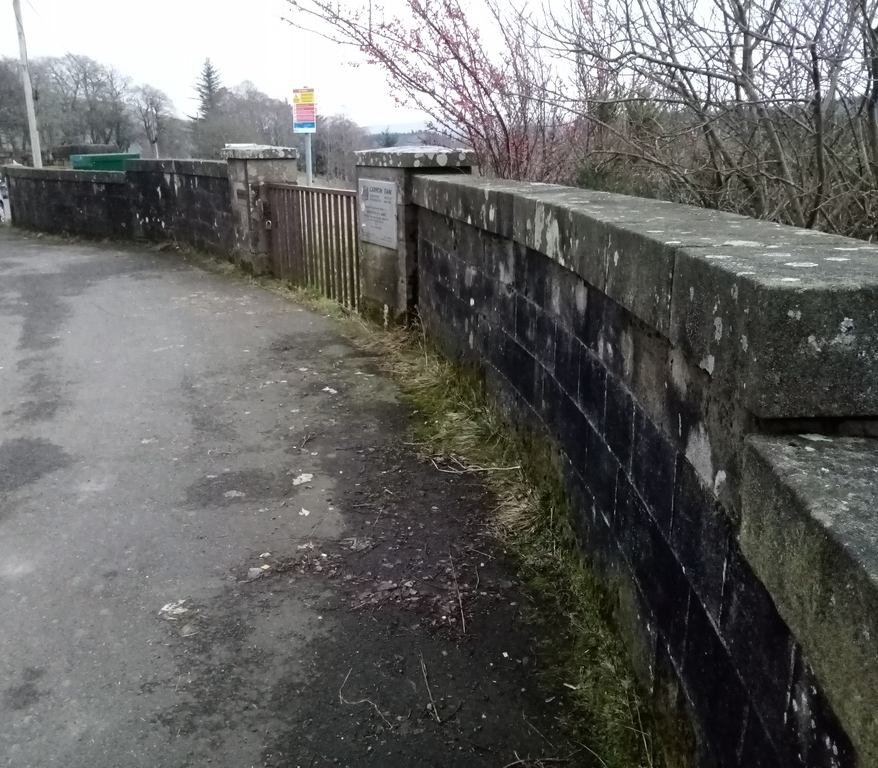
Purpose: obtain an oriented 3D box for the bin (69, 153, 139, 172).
[{"bbox_3d":[-7.973,-4.835,18.589,0.980,1.350,1.300,13,21,39],"label":"bin"}]

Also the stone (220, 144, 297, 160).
[{"bbox_3d":[-2.715,-3.489,11.600,0.910,0.200,0.910,-11,20,-33],"label":"stone"}]

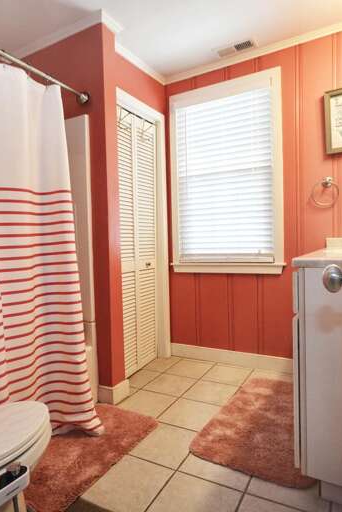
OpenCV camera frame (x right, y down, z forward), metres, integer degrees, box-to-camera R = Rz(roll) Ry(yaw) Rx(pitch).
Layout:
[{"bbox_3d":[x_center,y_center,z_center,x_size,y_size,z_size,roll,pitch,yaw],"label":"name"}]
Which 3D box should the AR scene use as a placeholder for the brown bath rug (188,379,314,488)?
[{"bbox_3d":[0.544,0.888,1.786,0.531,0.026,0.949,-1,1,28],"label":"brown bath rug"}]

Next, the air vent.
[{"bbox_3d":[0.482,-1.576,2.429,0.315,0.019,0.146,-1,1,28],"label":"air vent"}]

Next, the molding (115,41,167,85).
[{"bbox_3d":[-0.249,-1.502,2.493,0.047,0.052,0.810,-1,6,30],"label":"molding"}]

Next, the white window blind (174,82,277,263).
[{"bbox_3d":[0.427,-0.609,2.629,0.815,1.341,0.056,-1,1,28],"label":"white window blind"}]

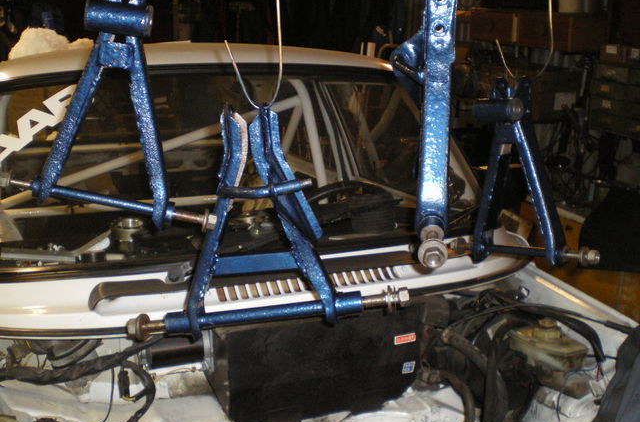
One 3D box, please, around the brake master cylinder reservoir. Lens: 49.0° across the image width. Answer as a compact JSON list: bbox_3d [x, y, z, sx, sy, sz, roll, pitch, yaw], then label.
[{"bbox_3d":[0.463,0.294,1.420,0.085,0.125,0.140,-11,18,-37],"label":"brake master cylinder reservoir"}]

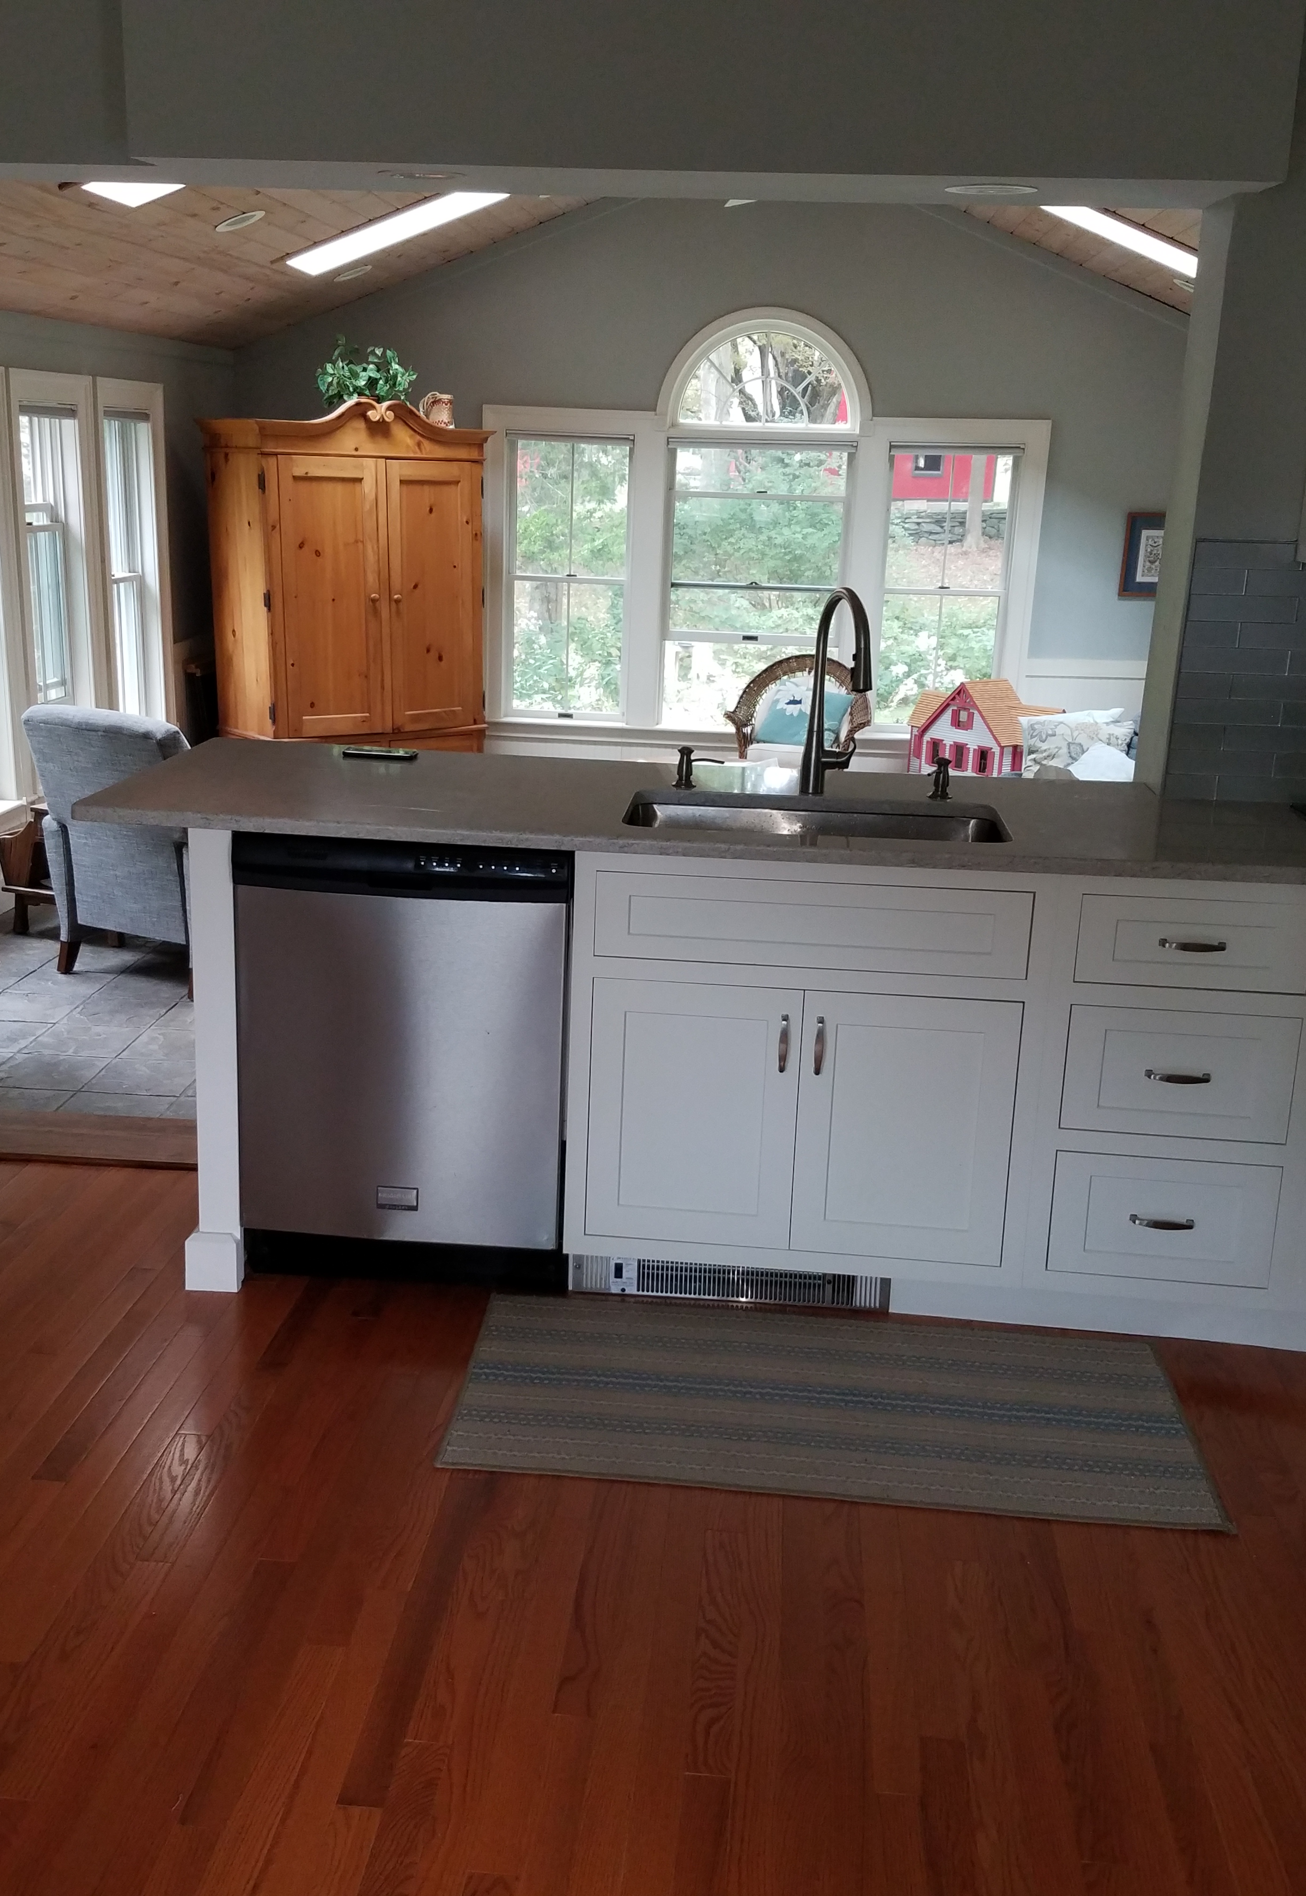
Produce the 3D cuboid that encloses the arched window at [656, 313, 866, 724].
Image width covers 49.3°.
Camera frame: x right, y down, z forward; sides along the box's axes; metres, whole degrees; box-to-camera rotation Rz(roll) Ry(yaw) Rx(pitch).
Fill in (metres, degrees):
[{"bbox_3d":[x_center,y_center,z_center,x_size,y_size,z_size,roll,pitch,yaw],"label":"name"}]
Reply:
[{"bbox_3d":[0.560,-2.160,7.291,1.037,2.014,0.120,2,16,2],"label":"arched window"}]

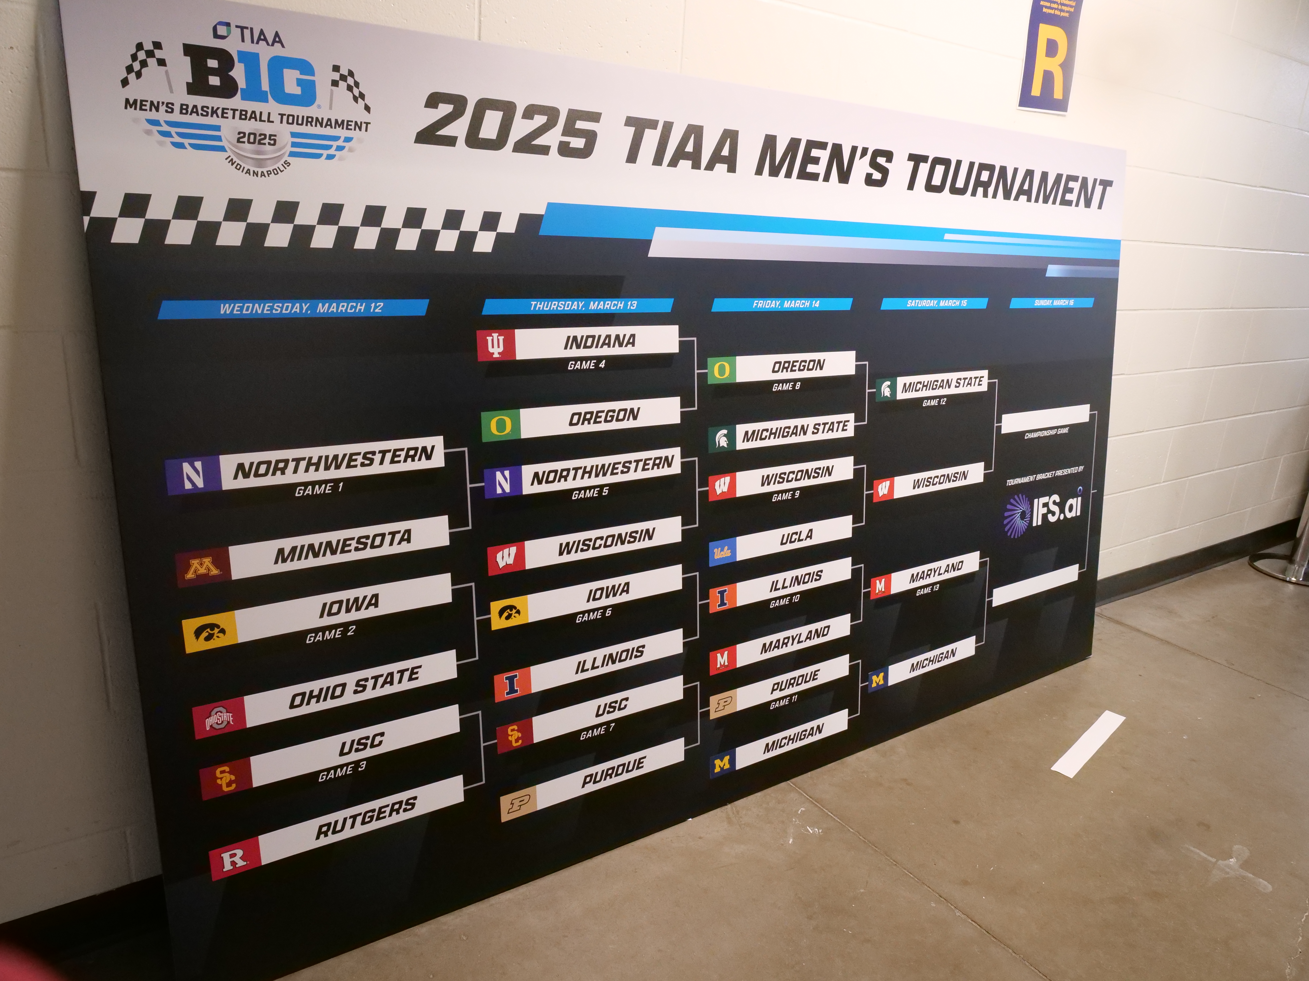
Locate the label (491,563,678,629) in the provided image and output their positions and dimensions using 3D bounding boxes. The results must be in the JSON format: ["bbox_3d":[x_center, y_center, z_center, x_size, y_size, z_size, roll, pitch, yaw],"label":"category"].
[{"bbox_3d":[-0.117,0.197,1.707,0.414,0.051,0.007,-8,13,-34],"label":"label"}]

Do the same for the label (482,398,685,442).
[{"bbox_3d":[-0.122,-0.131,1.646,0.414,0.051,0.007,-8,13,-34],"label":"label"}]

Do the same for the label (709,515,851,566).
[{"bbox_3d":[0.281,0.107,1.957,0.409,0.051,0.007,-8,12,-33],"label":"label"}]

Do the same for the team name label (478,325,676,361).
[{"bbox_3d":[-0.124,-0.264,1.620,0.409,0.051,0.007,-8,12,-33],"label":"team name label"}]

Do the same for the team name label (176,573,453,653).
[{"bbox_3d":[-0.513,0.189,1.429,0.409,0.051,0.007,-8,13,-34],"label":"team name label"}]

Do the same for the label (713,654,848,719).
[{"bbox_3d":[0.287,0.435,2.029,0.415,0.051,0.007,-8,13,-34],"label":"label"}]

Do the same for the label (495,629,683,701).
[{"bbox_3d":[-0.114,0.329,1.731,0.414,0.051,0.007,-8,13,-34],"label":"label"}]

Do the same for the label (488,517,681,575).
[{"bbox_3d":[-0.117,0.101,1.684,0.409,0.051,0.007,-8,12,-33],"label":"label"}]

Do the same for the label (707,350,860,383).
[{"bbox_3d":[0.275,-0.258,1.892,0.409,0.051,0.007,-8,12,-33],"label":"label"}]

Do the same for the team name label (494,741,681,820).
[{"bbox_3d":[-0.109,0.559,1.765,0.409,0.051,0.007,-8,12,-33],"label":"team name label"}]

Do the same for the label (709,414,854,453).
[{"bbox_3d":[0.277,-0.123,1.926,0.415,0.051,0.007,-8,13,-34],"label":"label"}]

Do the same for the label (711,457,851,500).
[{"bbox_3d":[0.279,-0.027,1.944,0.415,0.051,0.007,-8,13,-34],"label":"label"}]

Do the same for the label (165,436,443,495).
[{"bbox_3d":[-0.517,-0.041,1.389,0.409,0.051,0.007,-8,12,-33],"label":"label"}]

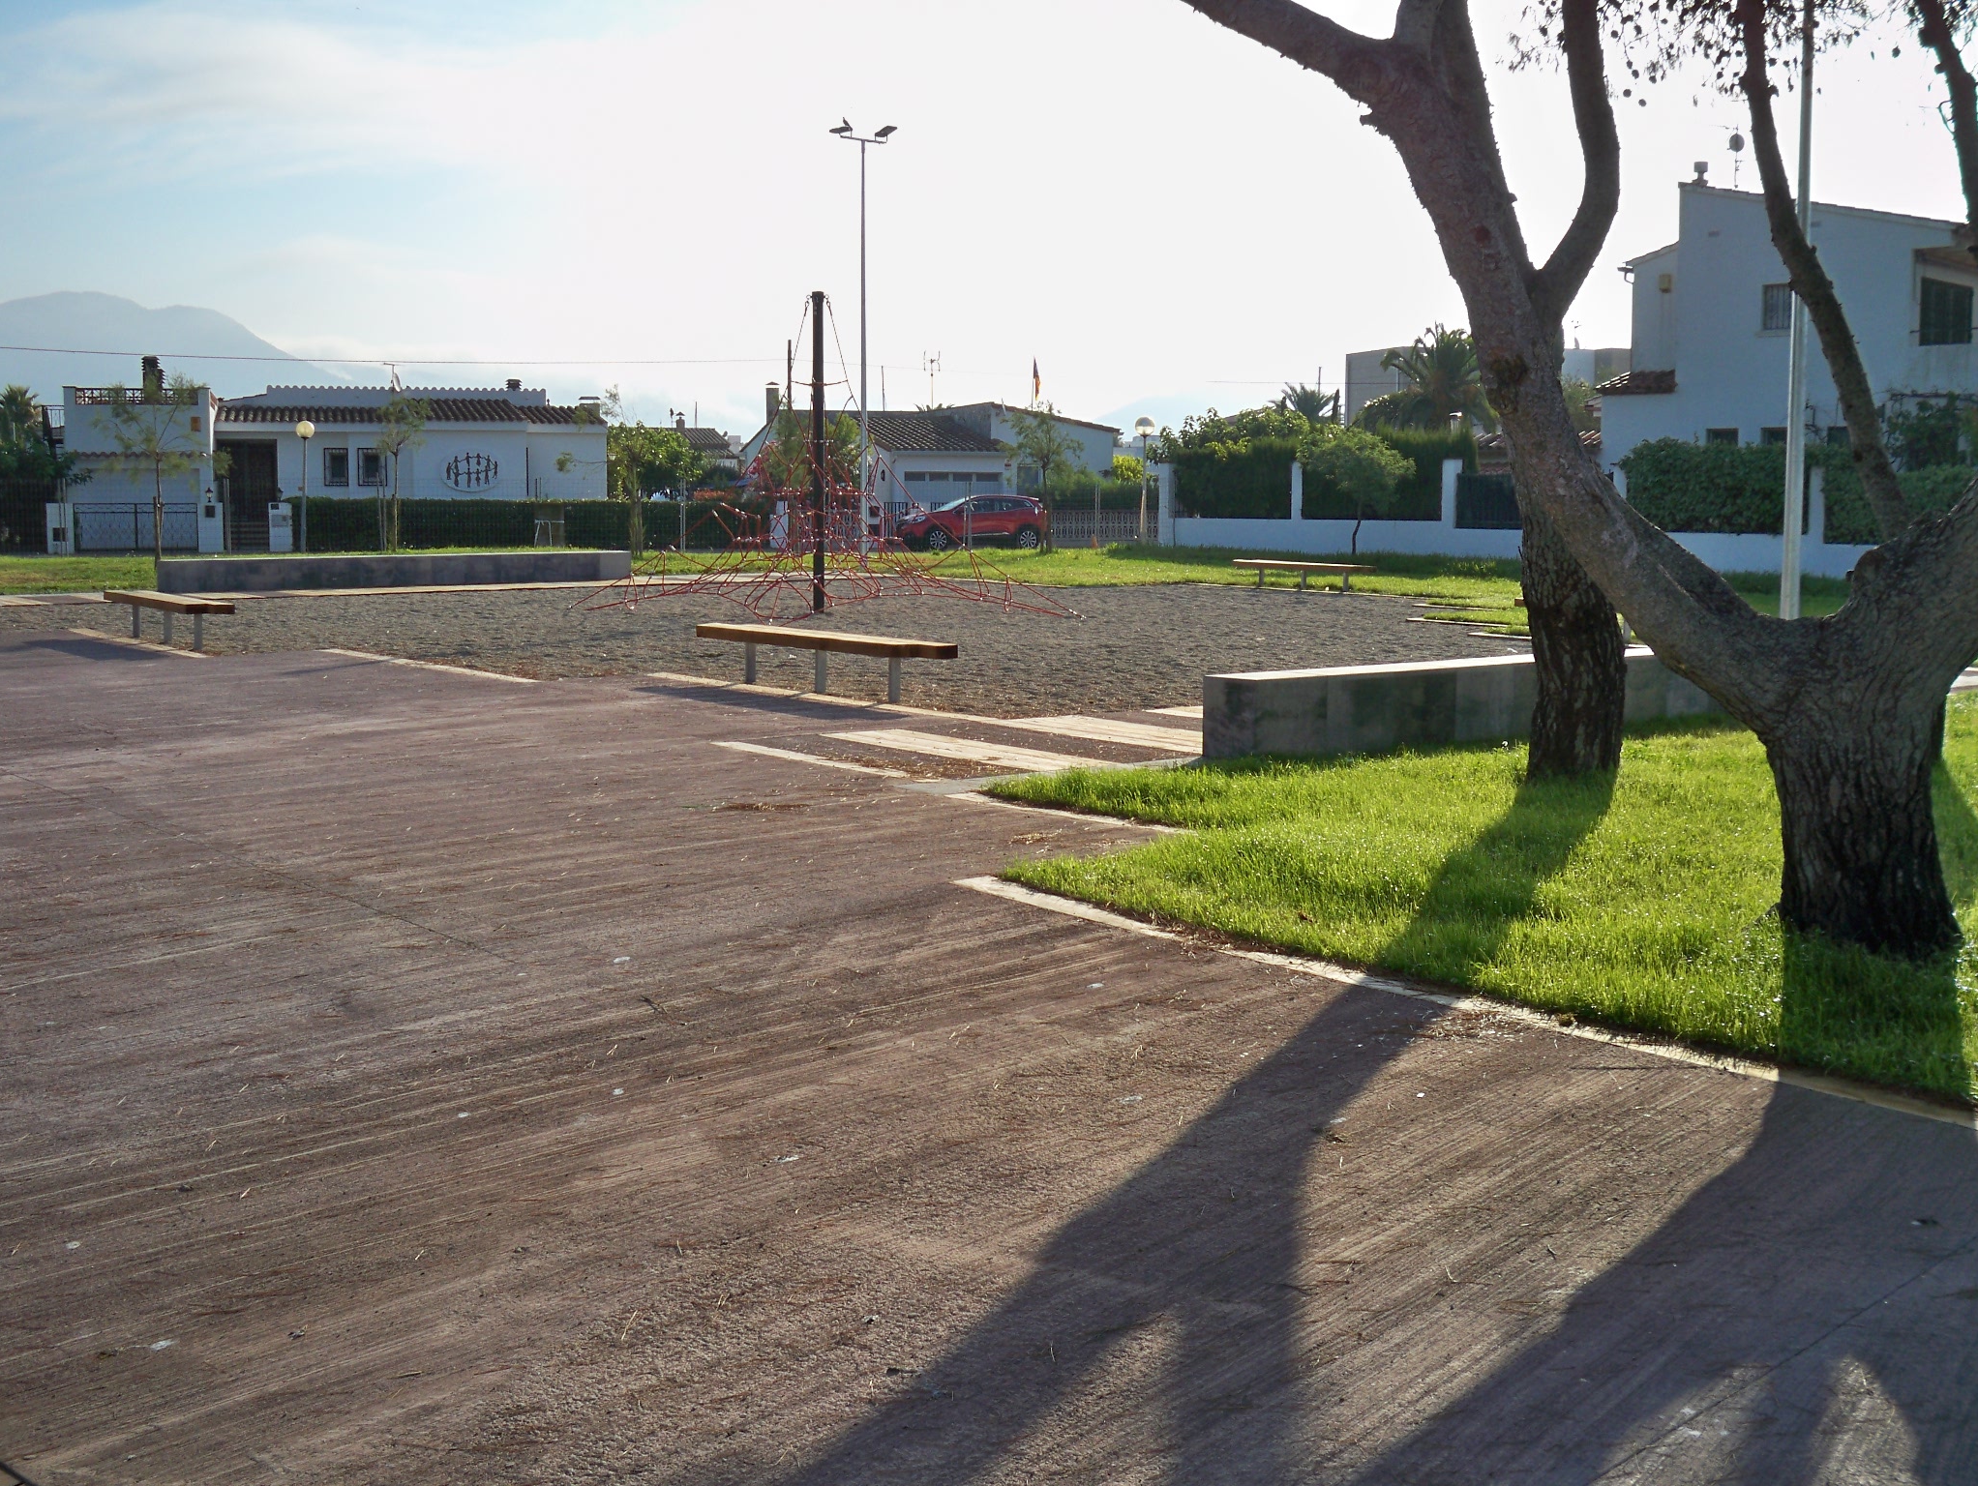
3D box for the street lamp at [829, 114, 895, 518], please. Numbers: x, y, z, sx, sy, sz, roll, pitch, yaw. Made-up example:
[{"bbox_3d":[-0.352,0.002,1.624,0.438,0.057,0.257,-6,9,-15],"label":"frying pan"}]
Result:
[{"bbox_3d":[-2.730,-8.366,42.699,1.150,9.300,0.850,-5,9,-36],"label":"street lamp"}]

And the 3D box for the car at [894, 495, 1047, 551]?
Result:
[{"bbox_3d":[-0.420,-6.251,57.064,4.450,1.600,1.840,-2,7,-18],"label":"car"}]

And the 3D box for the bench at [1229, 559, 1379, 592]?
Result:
[{"bbox_3d":[5.386,-2.841,34.203,0.420,0.460,2.900,-5,9,-39],"label":"bench"}]

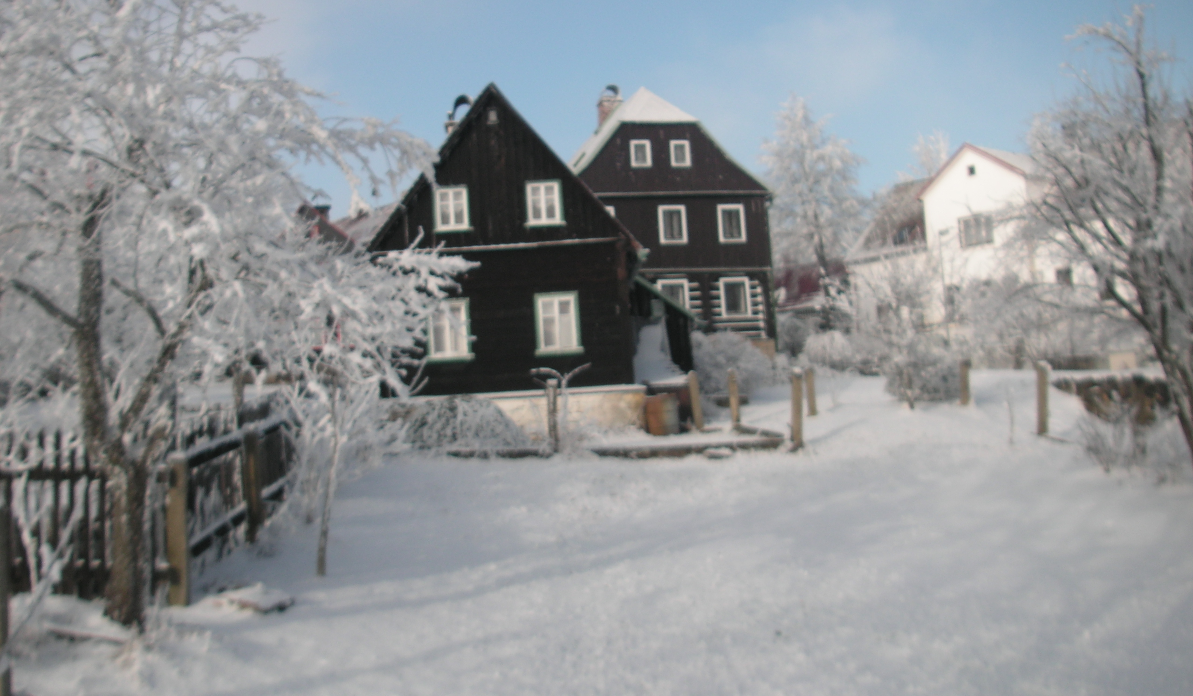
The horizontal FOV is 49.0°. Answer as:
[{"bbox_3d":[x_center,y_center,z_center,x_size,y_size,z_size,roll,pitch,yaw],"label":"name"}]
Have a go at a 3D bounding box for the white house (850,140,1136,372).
[{"bbox_3d":[19.219,-4.608,63.996,9.800,8.740,9.890,1,-7,-43],"label":"white house"}]

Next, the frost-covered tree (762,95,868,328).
[{"bbox_3d":[9.971,-6.256,60.000,4.700,10.400,4.600,-4,-4,0],"label":"frost-covered tree"}]

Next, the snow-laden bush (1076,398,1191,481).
[{"bbox_3d":[6.026,1.015,14.700,1.261,0.883,1.100,-5,-6,22],"label":"snow-laden bush"}]

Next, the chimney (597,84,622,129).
[{"bbox_3d":[0.473,-8.739,47.500,0.750,1.650,0.750,-2,-4,-15],"label":"chimney"}]

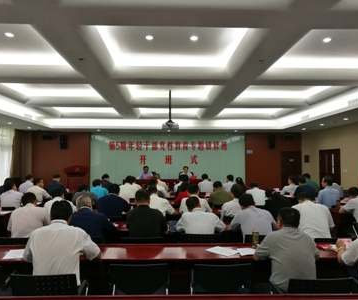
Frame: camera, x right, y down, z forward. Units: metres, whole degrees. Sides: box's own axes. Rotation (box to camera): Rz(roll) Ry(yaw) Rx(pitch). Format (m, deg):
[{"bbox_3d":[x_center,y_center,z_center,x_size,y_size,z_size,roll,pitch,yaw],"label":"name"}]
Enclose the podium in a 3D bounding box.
[{"bbox_3d":[-3.655,1.226,11.125,0.850,1.330,0.580,0,-2,-2],"label":"podium"}]

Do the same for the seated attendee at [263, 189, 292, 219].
[{"bbox_3d":[1.635,1.230,5.128,0.500,1.220,0.750,1,-2,-20],"label":"seated attendee"}]

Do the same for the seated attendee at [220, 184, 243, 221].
[{"bbox_3d":[0.829,1.113,4.700,0.520,1.220,0.750,0,-2,-10],"label":"seated attendee"}]

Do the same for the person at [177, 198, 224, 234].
[{"bbox_3d":[0.252,1.162,3.795,0.620,1.180,0.750,0,-2,-2],"label":"person"}]

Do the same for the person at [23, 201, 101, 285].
[{"bbox_3d":[-0.932,1.077,2.557,0.640,1.270,0.770,0,-2,1],"label":"person"}]

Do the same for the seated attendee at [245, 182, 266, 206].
[{"bbox_3d":[1.526,1.260,6.224,0.480,1.240,0.720,0,-2,-7],"label":"seated attendee"}]

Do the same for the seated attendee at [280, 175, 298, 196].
[{"bbox_3d":[3.105,1.341,8.688,0.500,1.260,0.720,1,-2,-20],"label":"seated attendee"}]

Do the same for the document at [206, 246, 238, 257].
[{"bbox_3d":[0.419,0.974,3.023,0.200,0.008,0.295,2,-3,-43],"label":"document"}]

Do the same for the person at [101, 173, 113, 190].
[{"bbox_3d":[-2.008,1.322,8.584,0.480,1.290,0.700,0,-2,-2],"label":"person"}]

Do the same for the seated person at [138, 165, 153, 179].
[{"bbox_3d":[-1.112,1.190,10.286,0.540,1.280,0.740,0,-2,-2],"label":"seated person"}]

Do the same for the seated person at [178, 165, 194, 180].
[{"bbox_3d":[0.215,1.111,9.600,0.520,1.240,0.720,0,-2,-2],"label":"seated person"}]

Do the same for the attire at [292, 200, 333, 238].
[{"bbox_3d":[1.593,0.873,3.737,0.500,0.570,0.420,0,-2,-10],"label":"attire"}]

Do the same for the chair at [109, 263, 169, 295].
[{"bbox_3d":[-0.314,1.336,2.722,0.540,0.830,0.580,0,-2,-2],"label":"chair"}]

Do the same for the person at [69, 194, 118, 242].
[{"bbox_3d":[-0.987,1.091,3.580,0.560,1.190,0.750,0,-2,8],"label":"person"}]

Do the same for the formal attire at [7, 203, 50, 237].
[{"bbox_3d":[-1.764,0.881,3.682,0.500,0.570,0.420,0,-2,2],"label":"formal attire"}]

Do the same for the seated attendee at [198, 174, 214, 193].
[{"bbox_3d":[0.713,1.289,8.522,0.500,1.230,0.720,0,-2,-2],"label":"seated attendee"}]

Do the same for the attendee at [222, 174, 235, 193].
[{"bbox_3d":[1.234,1.210,7.700,0.500,1.220,0.750,0,-2,-2],"label":"attendee"}]

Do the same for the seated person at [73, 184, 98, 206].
[{"bbox_3d":[-1.693,1.178,5.650,0.520,1.150,0.750,0,-2,-2],"label":"seated person"}]

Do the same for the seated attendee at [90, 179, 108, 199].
[{"bbox_3d":[-1.832,1.273,7.265,0.500,1.180,0.720,0,-2,-2],"label":"seated attendee"}]

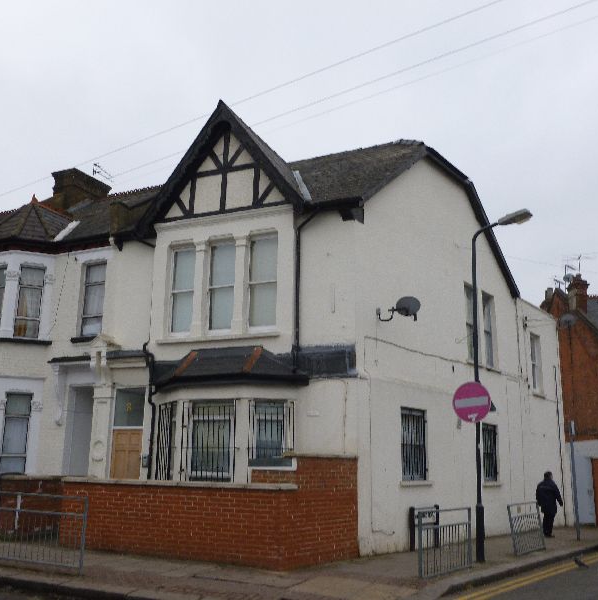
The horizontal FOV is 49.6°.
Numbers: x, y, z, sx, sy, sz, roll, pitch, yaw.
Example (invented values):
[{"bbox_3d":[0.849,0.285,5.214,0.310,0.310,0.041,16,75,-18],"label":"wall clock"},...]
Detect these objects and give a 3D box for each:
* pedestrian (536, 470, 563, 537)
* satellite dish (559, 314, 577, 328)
[{"bbox_3d":[6.753,5.515,17.500,0.560,1.690,0.400,-9,-17,35],"label":"pedestrian"},{"bbox_3d":[10.828,0.864,26.000,0.660,0.560,0.350,-8,-16,33],"label":"satellite dish"}]

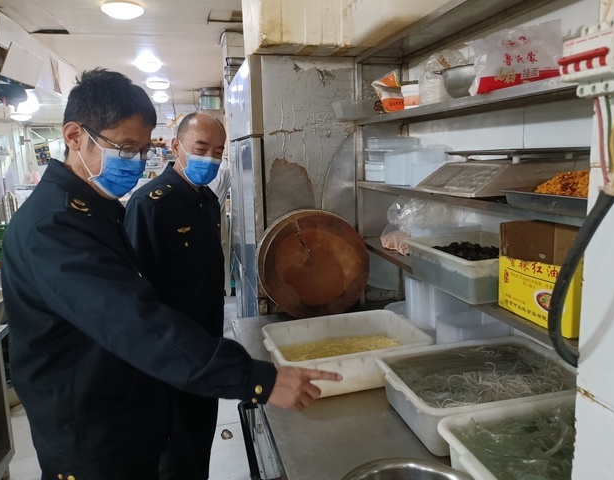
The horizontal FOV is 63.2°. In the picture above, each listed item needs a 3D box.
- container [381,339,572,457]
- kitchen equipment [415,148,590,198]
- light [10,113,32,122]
[{"bbox_3d":[0.447,0.390,1.264,0.460,0.129,0.335,-5,10,-15],"label":"container"},{"bbox_3d":[0.553,-0.203,1.506,0.315,0.122,0.352,-4,10,-13],"label":"kitchen equipment"},{"bbox_3d":[-5.042,-2.151,8.800,0.390,0.110,0.390,-7,11,-28],"label":"light"}]

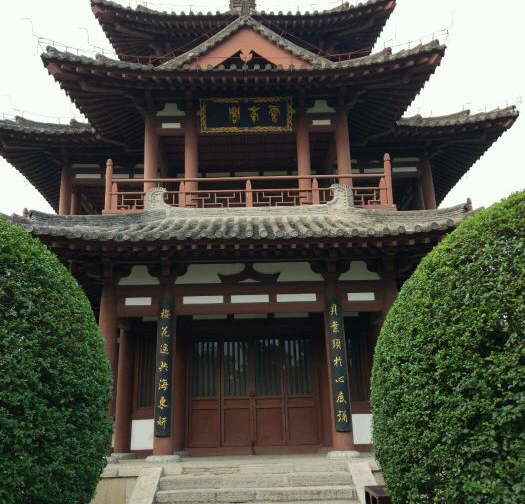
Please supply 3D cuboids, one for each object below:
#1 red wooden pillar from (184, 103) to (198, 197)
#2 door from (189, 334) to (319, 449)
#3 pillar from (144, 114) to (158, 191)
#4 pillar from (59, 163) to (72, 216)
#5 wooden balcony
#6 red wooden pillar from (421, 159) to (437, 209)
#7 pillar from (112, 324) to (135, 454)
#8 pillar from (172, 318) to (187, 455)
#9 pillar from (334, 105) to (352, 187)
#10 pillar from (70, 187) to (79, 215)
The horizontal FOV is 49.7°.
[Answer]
[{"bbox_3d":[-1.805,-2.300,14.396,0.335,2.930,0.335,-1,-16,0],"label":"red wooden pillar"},{"bbox_3d":[-0.174,2.694,11.011,2.519,2.166,0.120,-1,-16,-1],"label":"door"},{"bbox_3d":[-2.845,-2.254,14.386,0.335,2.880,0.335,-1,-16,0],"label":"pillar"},{"bbox_3d":[-5.561,-1.229,15.843,0.280,2.712,0.280,-1,-16,-1],"label":"pillar"},{"bbox_3d":[-0.285,-1.466,12.252,6.242,1.287,0.250,-1,-16,-1],"label":"wooden balcony"},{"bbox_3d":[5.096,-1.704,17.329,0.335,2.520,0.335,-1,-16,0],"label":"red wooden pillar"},{"bbox_3d":[-2.971,2.712,12.337,0.360,3.090,0.360,-1,-16,0],"label":"pillar"},{"bbox_3d":[-1.826,2.689,12.341,0.360,3.090,0.360,-1,-16,0],"label":"pillar"},{"bbox_3d":[1.915,-2.128,13.178,0.290,2.762,0.290,-1,-16,-1],"label":"pillar"},{"bbox_3d":[-6.501,-1.087,19.549,0.312,3.260,0.312,-1,-17,-1],"label":"pillar"}]

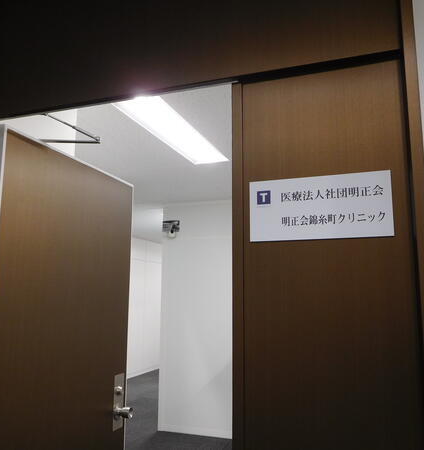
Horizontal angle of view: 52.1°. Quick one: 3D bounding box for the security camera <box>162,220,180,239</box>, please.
[{"bbox_3d":[-0.476,0.057,5.142,0.164,0.192,0.170,-1,-9,8],"label":"security camera"}]

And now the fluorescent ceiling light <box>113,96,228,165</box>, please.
[{"bbox_3d":[-0.221,-0.626,3.013,0.303,0.070,1.290,-3,-10,20],"label":"fluorescent ceiling light"}]

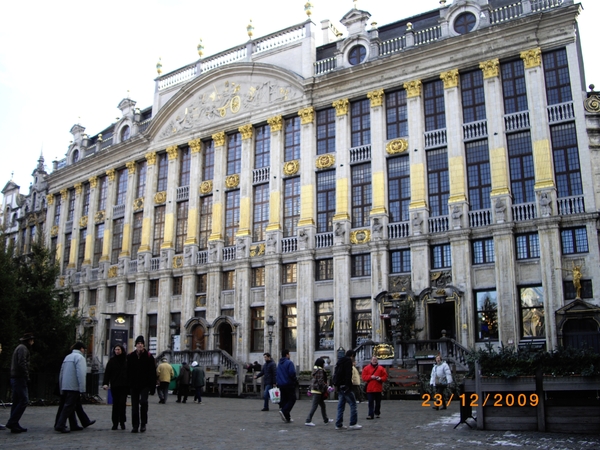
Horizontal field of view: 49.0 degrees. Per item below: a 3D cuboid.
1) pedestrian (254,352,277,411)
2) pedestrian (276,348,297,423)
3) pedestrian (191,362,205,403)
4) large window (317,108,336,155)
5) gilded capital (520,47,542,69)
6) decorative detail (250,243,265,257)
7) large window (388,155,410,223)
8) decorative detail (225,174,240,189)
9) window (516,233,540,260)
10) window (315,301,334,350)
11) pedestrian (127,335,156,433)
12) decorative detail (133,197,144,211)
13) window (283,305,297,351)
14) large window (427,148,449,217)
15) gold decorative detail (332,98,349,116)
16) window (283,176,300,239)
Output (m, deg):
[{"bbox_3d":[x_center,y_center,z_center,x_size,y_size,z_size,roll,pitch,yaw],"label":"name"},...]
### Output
[{"bbox_3d":[-1.038,4.957,20.719,0.650,1.750,0.600,7,-16,-23],"label":"pedestrian"},{"bbox_3d":[-0.322,3.984,16.300,0.520,1.780,0.480,-13,-19,43],"label":"pedestrian"},{"bbox_3d":[-4.118,6.414,26.834,0.540,1.680,0.400,6,-15,-21],"label":"pedestrian"},{"bbox_3d":[1.825,-6.302,44.673,1.591,3.210,0.250,-8,-16,31],"label":"large window"},{"bbox_3d":[13.175,-9.420,37.569,1.068,1.071,0.450,-8,-16,31],"label":"gilded capital"},{"bbox_3d":[-2.678,1.646,42.107,1.232,0.878,0.250,-9,-16,34],"label":"decorative detail"},{"bbox_3d":[5.735,-2.094,37.919,1.379,3.844,0.200,-9,-17,33],"label":"large window"},{"bbox_3d":[-4.689,-3.013,45.800,1.160,0.940,0.240,-9,-17,35],"label":"decorative detail"},{"bbox_3d":[11.272,1.043,32.330,1.204,1.343,0.220,-9,-16,34],"label":"window"},{"bbox_3d":[1.437,5.878,38.238,1.343,2.929,0.220,-9,-16,34],"label":"window"},{"bbox_3d":[-3.045,3.077,12.821,0.600,1.820,0.400,4,-14,-13],"label":"pedestrian"},{"bbox_3d":[-12.334,-1.629,50.509,1.200,1.000,0.250,-9,-17,34],"label":"decorative detail"},{"bbox_3d":[-0.608,6.703,43.050,1.202,2.885,0.250,-8,-16,31],"label":"window"},{"bbox_3d":[7.519,-2.272,35.837,1.286,3.843,0.220,-9,-16,34],"label":"large window"},{"bbox_3d":[2.585,-7.189,40.750,0.970,0.950,0.400,-9,-17,33],"label":"gold decorative detail"},{"bbox_3d":[-0.519,-1.160,43.634,1.400,4.100,0.250,-9,-17,32],"label":"window"}]

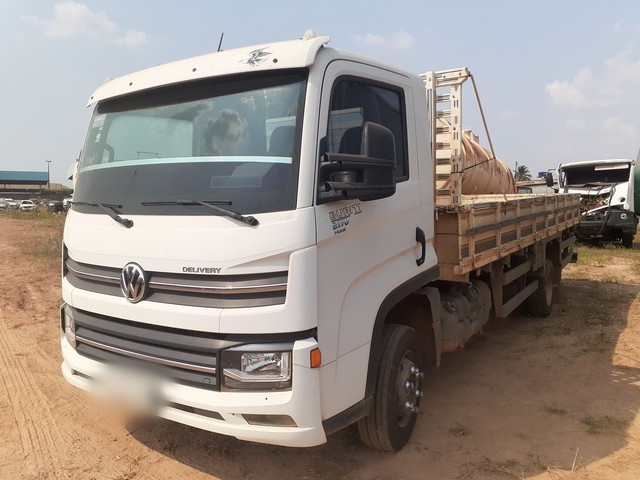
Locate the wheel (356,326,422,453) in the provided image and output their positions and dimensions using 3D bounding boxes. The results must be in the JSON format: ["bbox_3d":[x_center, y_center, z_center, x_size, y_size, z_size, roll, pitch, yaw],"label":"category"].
[{"bbox_3d":[0.458,0.946,3.311,0.240,0.785,0.785,2,6,28],"label":"wheel"}]

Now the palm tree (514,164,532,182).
[{"bbox_3d":[42.668,-12.343,105.313,3.900,6.894,3.900,1,6,22],"label":"palm tree"}]

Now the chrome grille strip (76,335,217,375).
[{"bbox_3d":[-0.998,0.609,2.679,1.210,0.050,0.070,2,6,34],"label":"chrome grille strip"}]

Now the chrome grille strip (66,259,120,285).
[{"bbox_3d":[-1.378,0.193,2.976,0.820,0.060,0.080,4,7,44],"label":"chrome grille strip"}]

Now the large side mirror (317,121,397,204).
[{"bbox_3d":[0.192,-0.366,2.364,0.280,0.385,0.350,2,6,34],"label":"large side mirror"}]

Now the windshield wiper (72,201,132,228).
[{"bbox_3d":[-1.312,-0.161,2.956,0.810,0.140,0.100,3,7,42],"label":"windshield wiper"}]

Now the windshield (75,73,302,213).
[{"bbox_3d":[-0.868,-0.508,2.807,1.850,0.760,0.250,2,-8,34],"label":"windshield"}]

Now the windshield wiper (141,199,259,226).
[{"bbox_3d":[-0.629,-0.132,2.512,0.800,0.140,0.100,2,6,28],"label":"windshield wiper"}]

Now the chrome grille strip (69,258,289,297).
[{"bbox_3d":[-0.965,0.204,2.703,1.860,0.080,0.200,2,6,34],"label":"chrome grille strip"}]

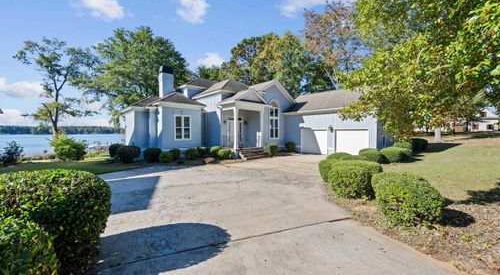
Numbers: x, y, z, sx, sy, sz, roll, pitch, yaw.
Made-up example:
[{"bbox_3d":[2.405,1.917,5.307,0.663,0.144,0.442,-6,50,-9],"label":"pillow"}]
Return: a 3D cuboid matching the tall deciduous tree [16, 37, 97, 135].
[{"bbox_3d":[-24.012,-4.920,24.000,7.800,14.800,7.800,1,2,45],"label":"tall deciduous tree"}]

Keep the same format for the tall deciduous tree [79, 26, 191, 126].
[{"bbox_3d":[-15.448,-6.257,26.000,13.200,17.200,13.000,-1,1,-31],"label":"tall deciduous tree"}]

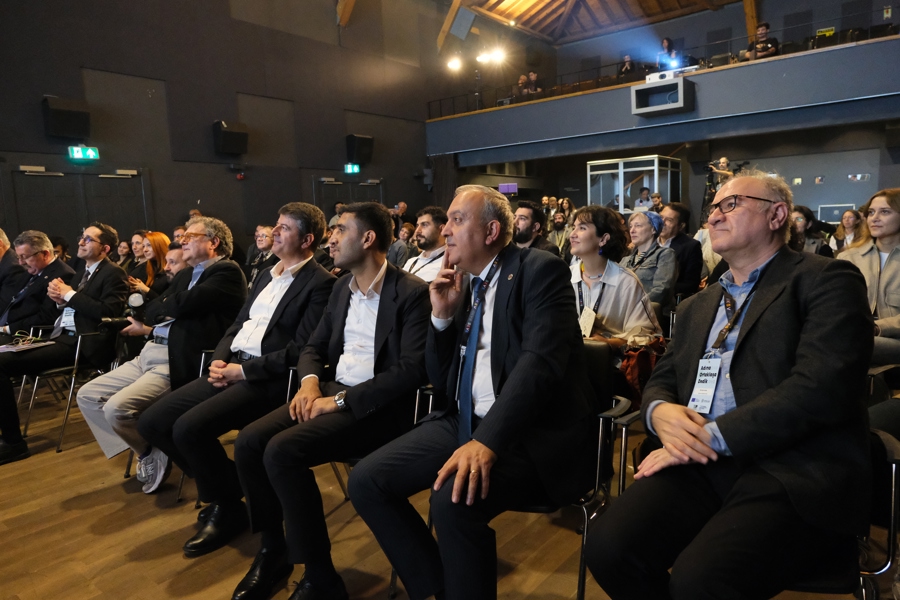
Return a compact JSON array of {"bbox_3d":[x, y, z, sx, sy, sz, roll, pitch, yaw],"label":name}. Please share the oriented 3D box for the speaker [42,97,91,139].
[{"bbox_3d":[-5.118,-2.432,8.018,0.310,0.480,0.480,18,19,37],"label":"speaker"}]

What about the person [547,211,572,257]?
[{"bbox_3d":[1.657,-0.706,9.391,0.550,1.300,0.840,3,9,38],"label":"person"}]

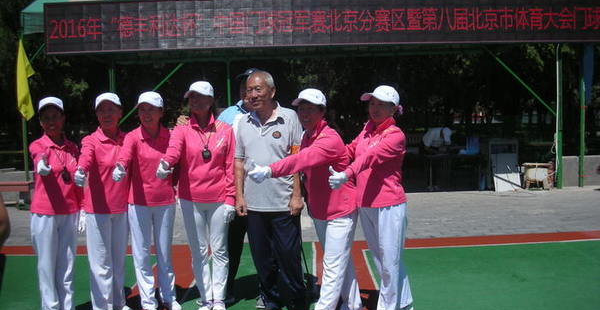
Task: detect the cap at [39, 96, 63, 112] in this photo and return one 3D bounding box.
[{"bbox_3d":[-1.733,-0.349,4.232,0.175,0.120,0.250,-3,4,-14],"label":"cap"}]

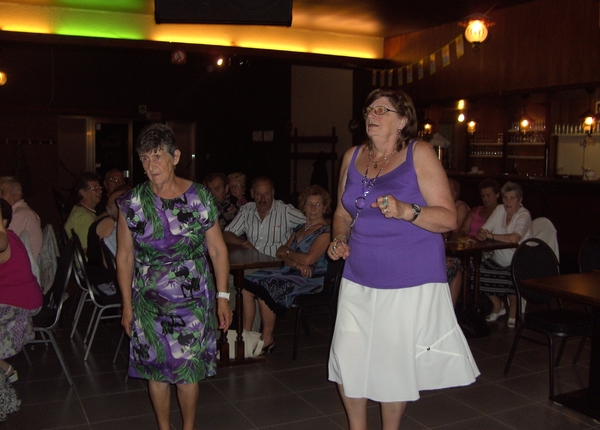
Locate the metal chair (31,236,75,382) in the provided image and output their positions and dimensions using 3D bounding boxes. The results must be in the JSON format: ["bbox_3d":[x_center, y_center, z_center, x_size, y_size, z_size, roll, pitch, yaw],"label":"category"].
[{"bbox_3d":[-1.726,0.598,3.945,0.560,0.890,0.450,-2,5,-25],"label":"metal chair"}]

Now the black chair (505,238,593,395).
[{"bbox_3d":[1.639,0.623,3.985,0.450,0.900,0.540,-1,5,-18],"label":"black chair"}]

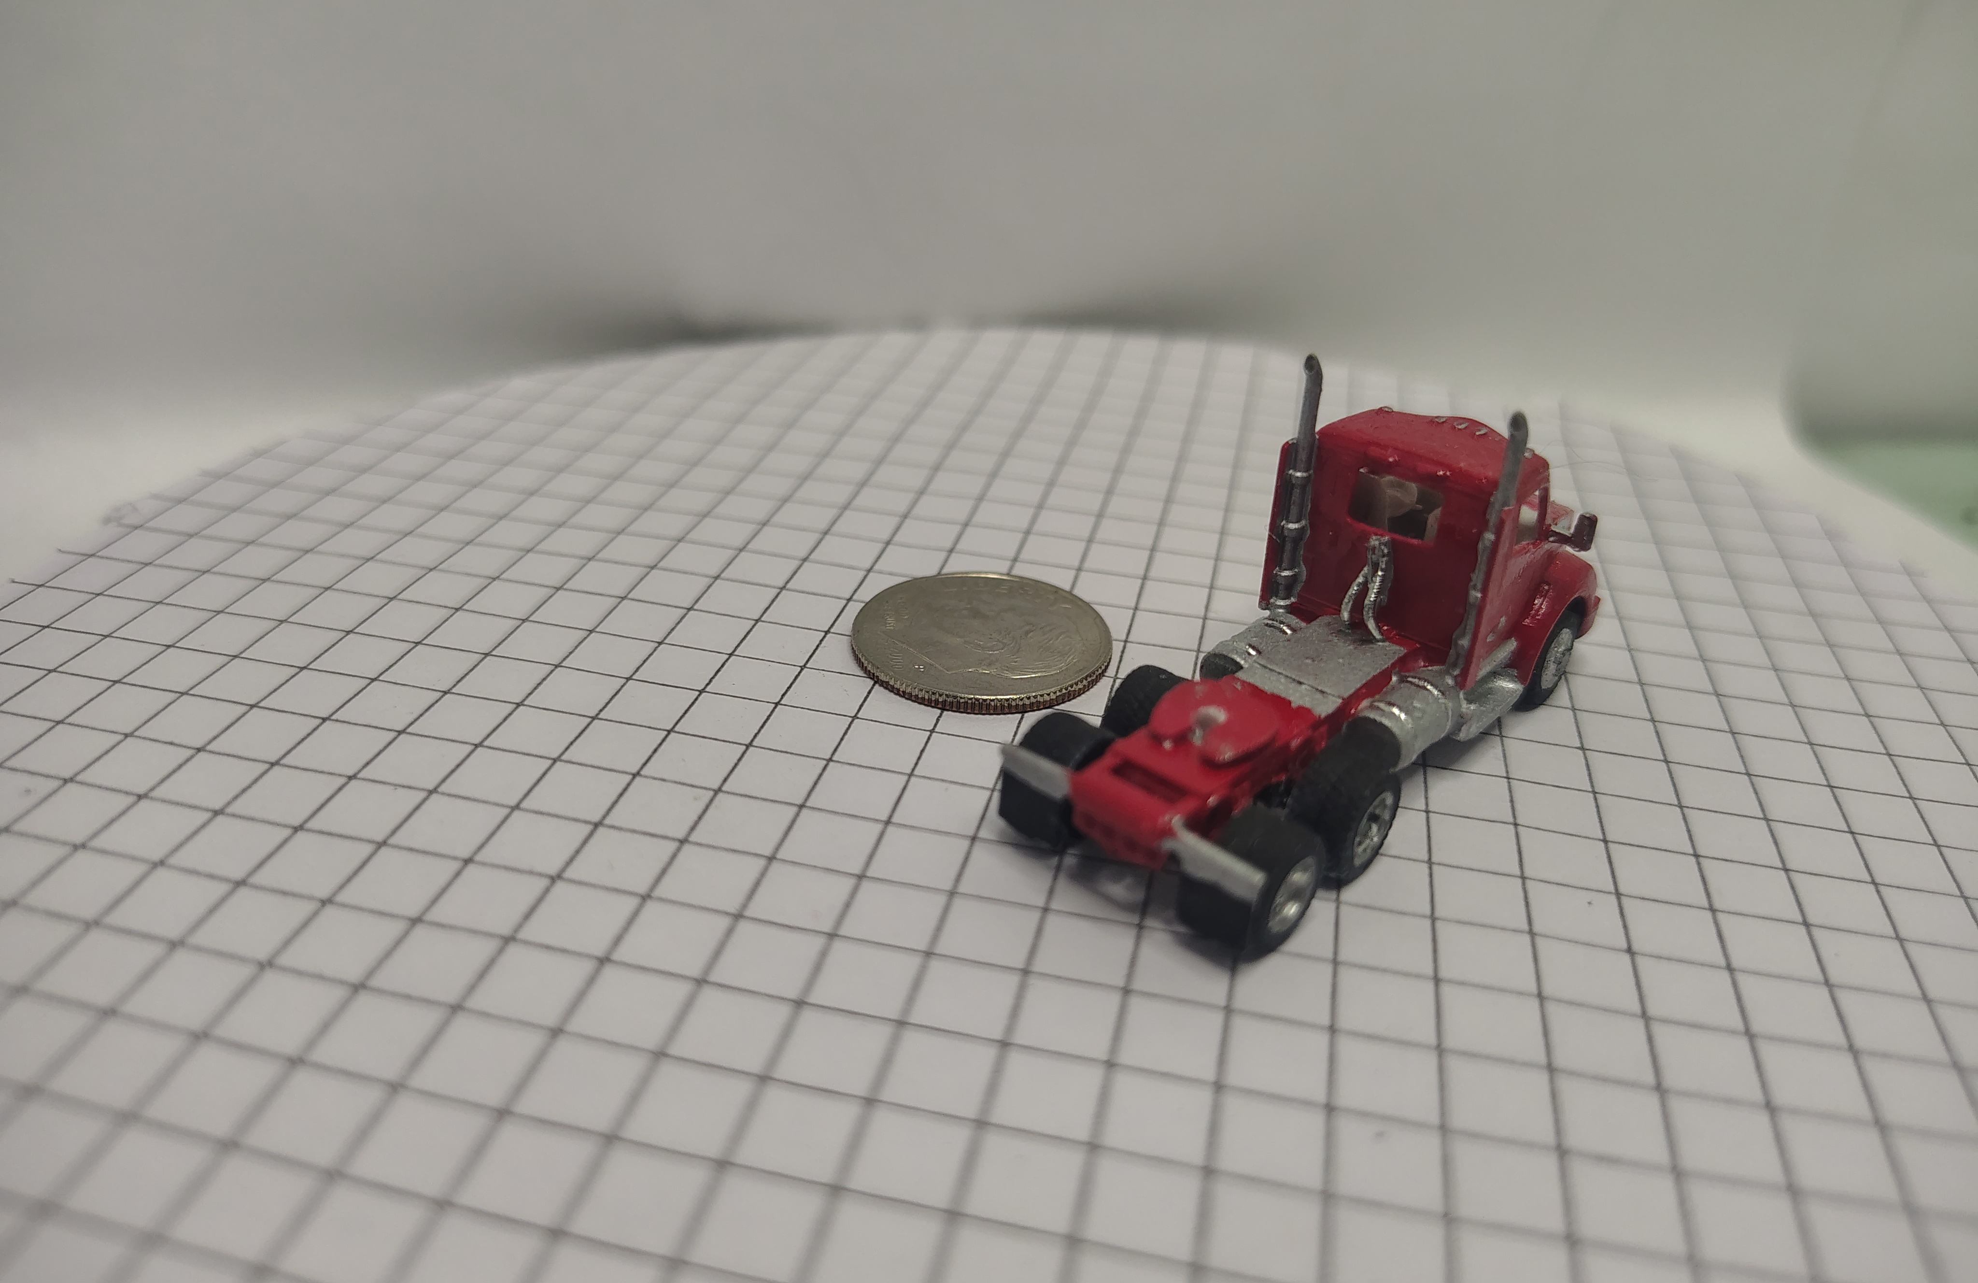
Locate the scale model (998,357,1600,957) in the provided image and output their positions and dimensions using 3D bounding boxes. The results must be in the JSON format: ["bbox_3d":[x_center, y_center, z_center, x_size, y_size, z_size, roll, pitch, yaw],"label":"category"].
[{"bbox_3d":[0.021,-0.004,0.082,0.020,0.023,0.045,26,37,33],"label":"scale model"}]

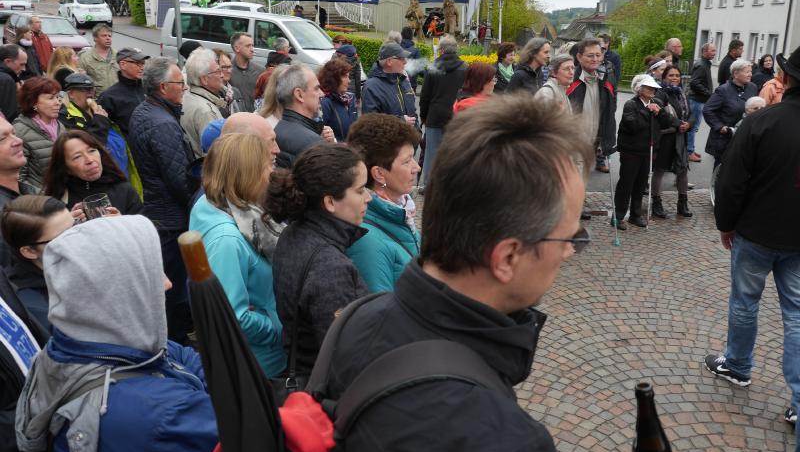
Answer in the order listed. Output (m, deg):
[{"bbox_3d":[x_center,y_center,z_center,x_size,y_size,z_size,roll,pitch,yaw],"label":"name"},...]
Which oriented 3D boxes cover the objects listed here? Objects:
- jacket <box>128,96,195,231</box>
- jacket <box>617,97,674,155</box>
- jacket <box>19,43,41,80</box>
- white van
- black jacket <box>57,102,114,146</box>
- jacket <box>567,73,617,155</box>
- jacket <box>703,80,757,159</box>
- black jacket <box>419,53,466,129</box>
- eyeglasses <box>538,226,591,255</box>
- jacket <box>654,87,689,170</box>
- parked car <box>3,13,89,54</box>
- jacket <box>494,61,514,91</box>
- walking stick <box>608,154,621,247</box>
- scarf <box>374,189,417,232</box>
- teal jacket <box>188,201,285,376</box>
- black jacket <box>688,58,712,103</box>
[{"bbox_3d":[-1.433,-0.369,3.856,0.350,0.770,0.480,-7,19,-23],"label":"jacket"},{"bbox_3d":[2.475,-1.017,6.550,0.520,0.640,0.420,-15,23,-43],"label":"jacket"},{"bbox_3d":[-5.482,-2.411,9.600,0.280,0.650,0.440,7,18,21],"label":"jacket"},{"bbox_3d":[-3.634,-4.593,17.004,4.890,1.970,1.920,11,19,18],"label":"white van"},{"bbox_3d":[-2.327,-0.641,4.850,0.370,0.680,0.500,14,22,39],"label":"black jacket"},{"bbox_3d":[1.655,-0.965,5.650,0.500,0.740,0.330,-2,17,-7],"label":"jacket"},{"bbox_3d":[3.294,-1.062,6.430,0.500,0.780,0.330,-10,20,-32],"label":"jacket"},{"bbox_3d":[0.473,-1.508,7.200,0.550,0.870,0.340,-1,17,-5],"label":"black jacket"},{"bbox_3d":[0.160,0.002,0.887,0.145,0.045,0.140,1,15,-28],"label":"eyeglasses"},{"bbox_3d":[2.959,-1.076,7.000,0.440,0.920,0.310,-7,19,-25],"label":"jacket"},{"bbox_3d":[-9.665,-4.986,17.300,4.150,1.460,1.720,16,23,41],"label":"parked car"},{"bbox_3d":[1.263,-1.544,7.600,0.320,0.660,0.460,12,20,33],"label":"jacket"},{"bbox_3d":[1.996,-0.258,6.067,0.070,0.930,0.070,-10,18,3],"label":"walking stick"},{"bbox_3d":[-0.019,-0.053,2.183,0.180,0.170,0.180,-3,18,-11],"label":"scarf"},{"bbox_3d":[-0.595,0.210,2.400,0.350,0.660,0.460,-6,18,-21],"label":"teal jacket"},{"bbox_3d":[4.524,-2.167,9.709,0.320,0.660,0.480,9,19,25],"label":"black jacket"}]

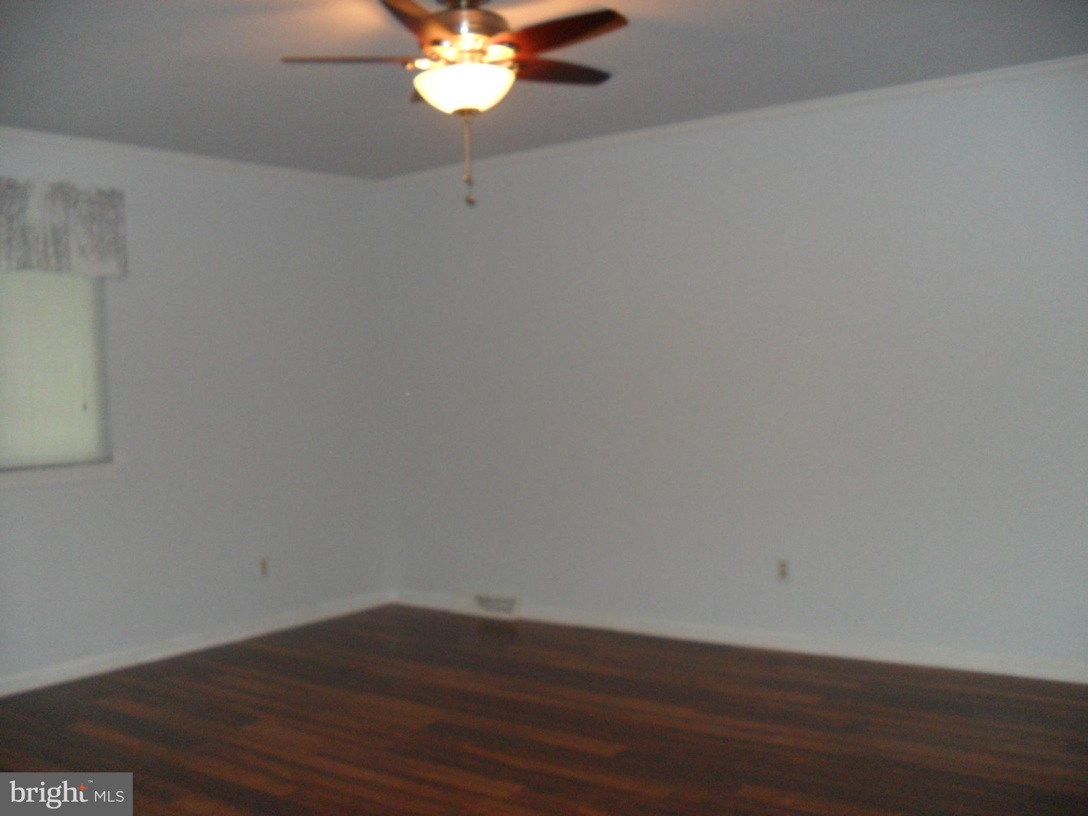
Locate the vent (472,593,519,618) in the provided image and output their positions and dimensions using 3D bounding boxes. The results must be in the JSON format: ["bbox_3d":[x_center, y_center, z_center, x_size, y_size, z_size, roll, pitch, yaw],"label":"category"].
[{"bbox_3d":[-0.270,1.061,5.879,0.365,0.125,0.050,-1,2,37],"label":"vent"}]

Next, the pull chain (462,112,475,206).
[{"bbox_3d":[-0.216,-0.716,3.163,0.030,0.270,0.030,-2,2,0],"label":"pull chain"}]

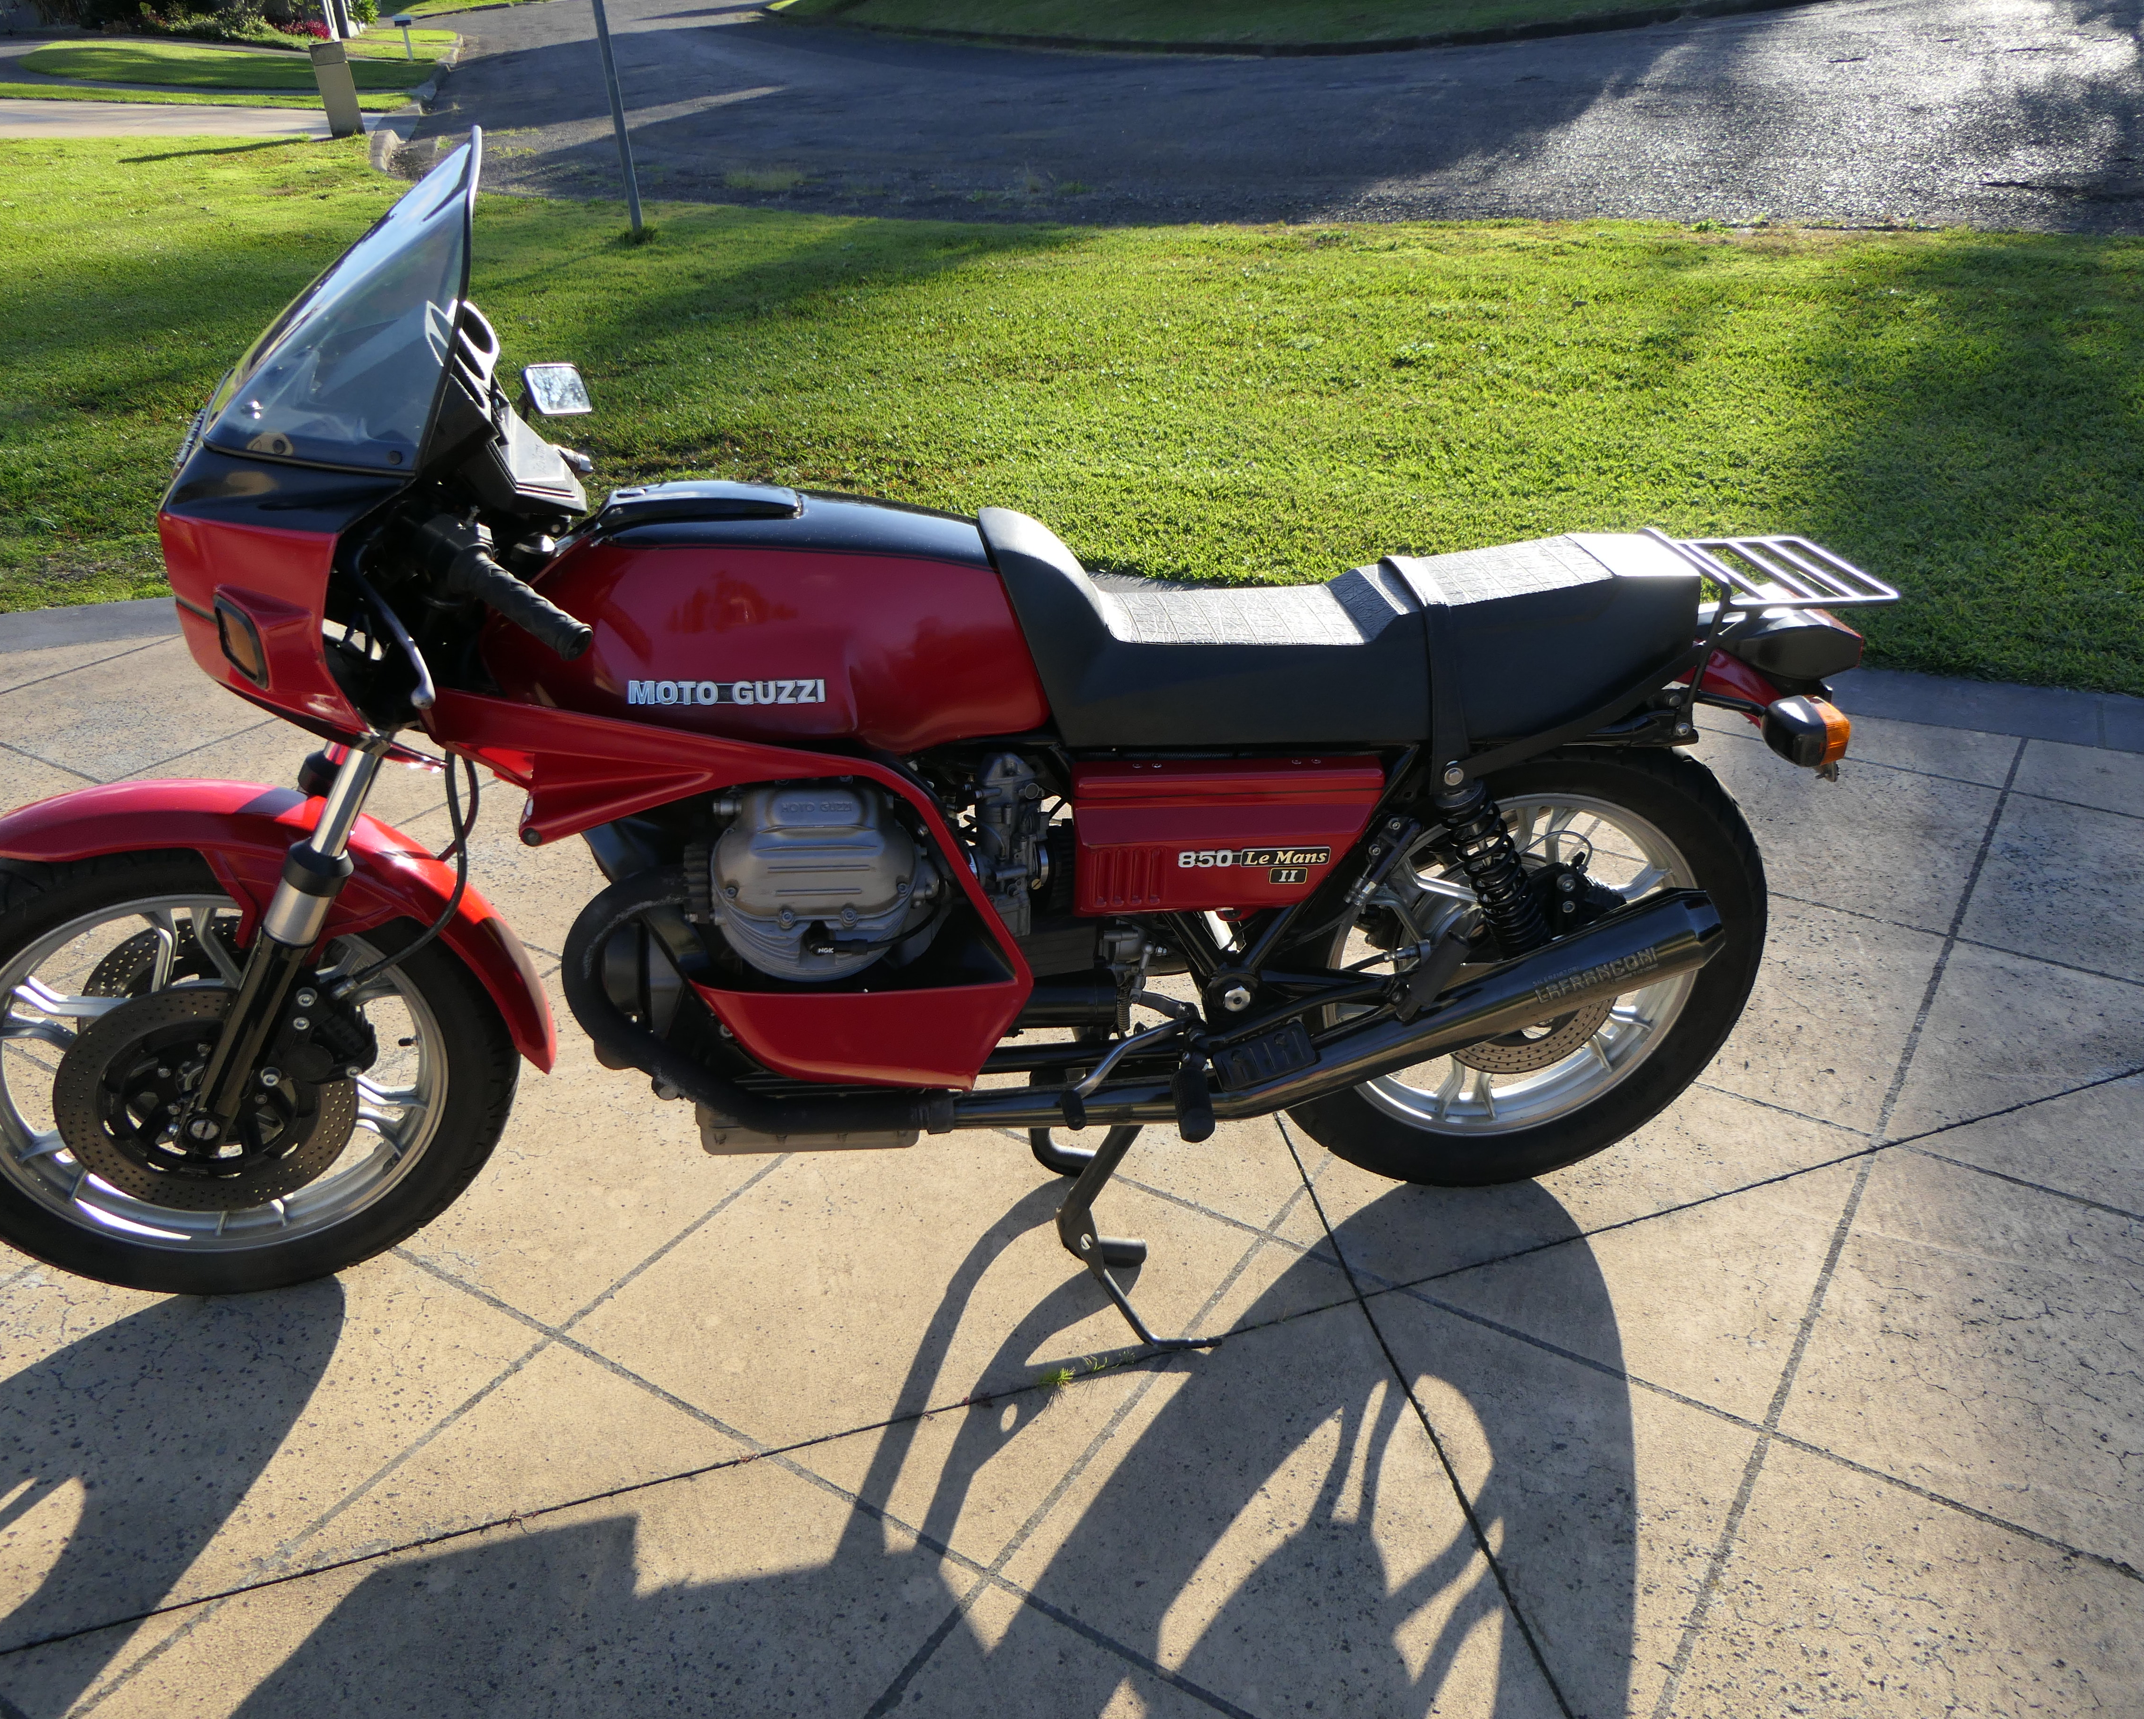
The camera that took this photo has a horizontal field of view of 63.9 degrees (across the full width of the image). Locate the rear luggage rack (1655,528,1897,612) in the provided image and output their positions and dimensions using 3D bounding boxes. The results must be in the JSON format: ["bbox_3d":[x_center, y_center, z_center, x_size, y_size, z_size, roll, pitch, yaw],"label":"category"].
[{"bbox_3d":[0.783,-0.337,1.944,0.218,0.050,0.224,-4,27,-8],"label":"rear luggage rack"}]

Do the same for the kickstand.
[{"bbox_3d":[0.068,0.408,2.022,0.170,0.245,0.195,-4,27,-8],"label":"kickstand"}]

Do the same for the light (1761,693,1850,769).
[{"bbox_3d":[0.790,-0.138,1.855,0.084,0.072,0.070,-4,27,-8],"label":"light"}]

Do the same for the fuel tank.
[{"bbox_3d":[-0.315,-0.262,1.787,0.575,0.270,0.300,-4,27,-8],"label":"fuel tank"}]

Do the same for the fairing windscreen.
[{"bbox_3d":[-0.671,-0.522,1.568,0.290,0.280,0.410,-8,32,-15],"label":"fairing windscreen"}]

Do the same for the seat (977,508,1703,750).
[{"bbox_3d":[0.282,-0.289,1.880,0.785,0.228,0.260,-4,27,-8],"label":"seat"}]

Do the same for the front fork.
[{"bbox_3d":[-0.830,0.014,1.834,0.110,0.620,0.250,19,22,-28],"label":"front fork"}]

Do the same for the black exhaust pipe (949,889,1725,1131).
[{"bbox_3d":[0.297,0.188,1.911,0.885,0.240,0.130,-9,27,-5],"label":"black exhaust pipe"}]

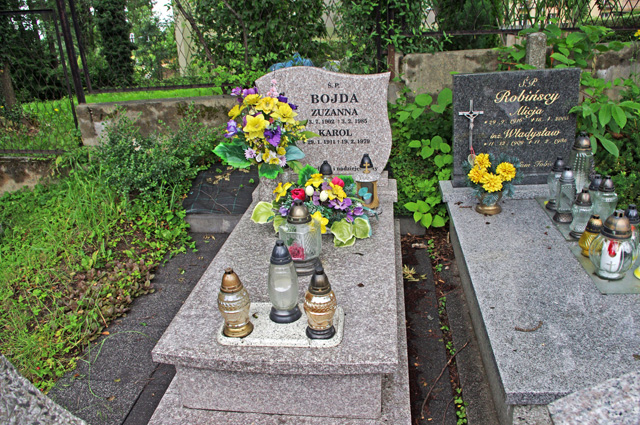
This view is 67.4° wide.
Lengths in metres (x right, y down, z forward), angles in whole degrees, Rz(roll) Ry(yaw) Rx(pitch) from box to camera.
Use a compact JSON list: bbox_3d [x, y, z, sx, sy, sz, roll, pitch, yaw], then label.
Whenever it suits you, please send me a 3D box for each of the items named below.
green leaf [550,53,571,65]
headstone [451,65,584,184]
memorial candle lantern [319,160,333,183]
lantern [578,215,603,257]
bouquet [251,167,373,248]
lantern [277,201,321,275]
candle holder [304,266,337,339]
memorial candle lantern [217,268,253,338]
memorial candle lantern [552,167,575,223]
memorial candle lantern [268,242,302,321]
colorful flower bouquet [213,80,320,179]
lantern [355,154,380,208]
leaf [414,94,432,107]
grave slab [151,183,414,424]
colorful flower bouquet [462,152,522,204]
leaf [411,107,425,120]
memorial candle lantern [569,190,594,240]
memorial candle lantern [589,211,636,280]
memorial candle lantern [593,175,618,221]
[{"bbox_3d":[1.706,-1.092,3.400,0.140,0.085,0.060,-1,20,9],"label":"green leaf"},{"bbox_3d":[1.165,-0.501,2.905,0.725,0.670,0.080,-2,11,3],"label":"headstone"},{"bbox_3d":[0.029,-0.158,2.760,0.100,0.285,0.100,0,23,8],"label":"memorial candle lantern"},{"bbox_3d":[1.237,0.105,2.169,0.100,0.187,0.100,0,21,8],"label":"lantern"},{"bbox_3d":[-0.028,-0.035,2.377,0.570,0.290,0.400,0,22,8],"label":"bouquet"},{"bbox_3d":[-0.085,0.101,2.107,0.183,0.318,0.180,3,22,17],"label":"lantern"},{"bbox_3d":[-0.004,0.314,1.669,0.110,0.279,0.110,0,23,8],"label":"candle holder"},{"bbox_3d":[-0.303,0.312,1.704,0.113,0.241,0.113,0,21,8],"label":"memorial candle lantern"},{"bbox_3d":[1.288,-0.095,2.500,0.096,0.290,0.096,0,21,8],"label":"memorial candle lantern"},{"bbox_3d":[-0.135,0.238,1.716,0.120,0.305,0.120,0,22,8],"label":"memorial candle lantern"},{"bbox_3d":[-0.311,-0.482,2.790,0.600,0.570,0.420,0,20,8],"label":"colorful flower bouquet"},{"bbox_3d":[0.276,-0.177,2.731,0.135,0.318,0.130,0,23,8],"label":"lantern"},{"bbox_3d":[0.702,-0.759,3.250,0.120,0.080,0.060,-1,20,9],"label":"leaf"},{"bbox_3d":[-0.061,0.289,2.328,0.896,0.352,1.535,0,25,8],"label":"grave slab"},{"bbox_3d":[0.912,-0.186,2.559,0.290,0.260,0.230,0,23,8],"label":"colorful flower bouquet"},{"bbox_3d":[0.613,-0.619,2.997,0.085,0.055,0.075,0,23,8],"label":"leaf"},{"bbox_3d":[1.244,0.004,2.263,0.107,0.232,0.107,0,23,8],"label":"memorial candle lantern"},{"bbox_3d":[1.147,0.120,1.861,0.185,0.262,0.185,0,22,8],"label":"memorial candle lantern"},{"bbox_3d":[1.446,-0.056,2.420,0.120,0.260,0.120,0,21,8],"label":"memorial candle lantern"}]

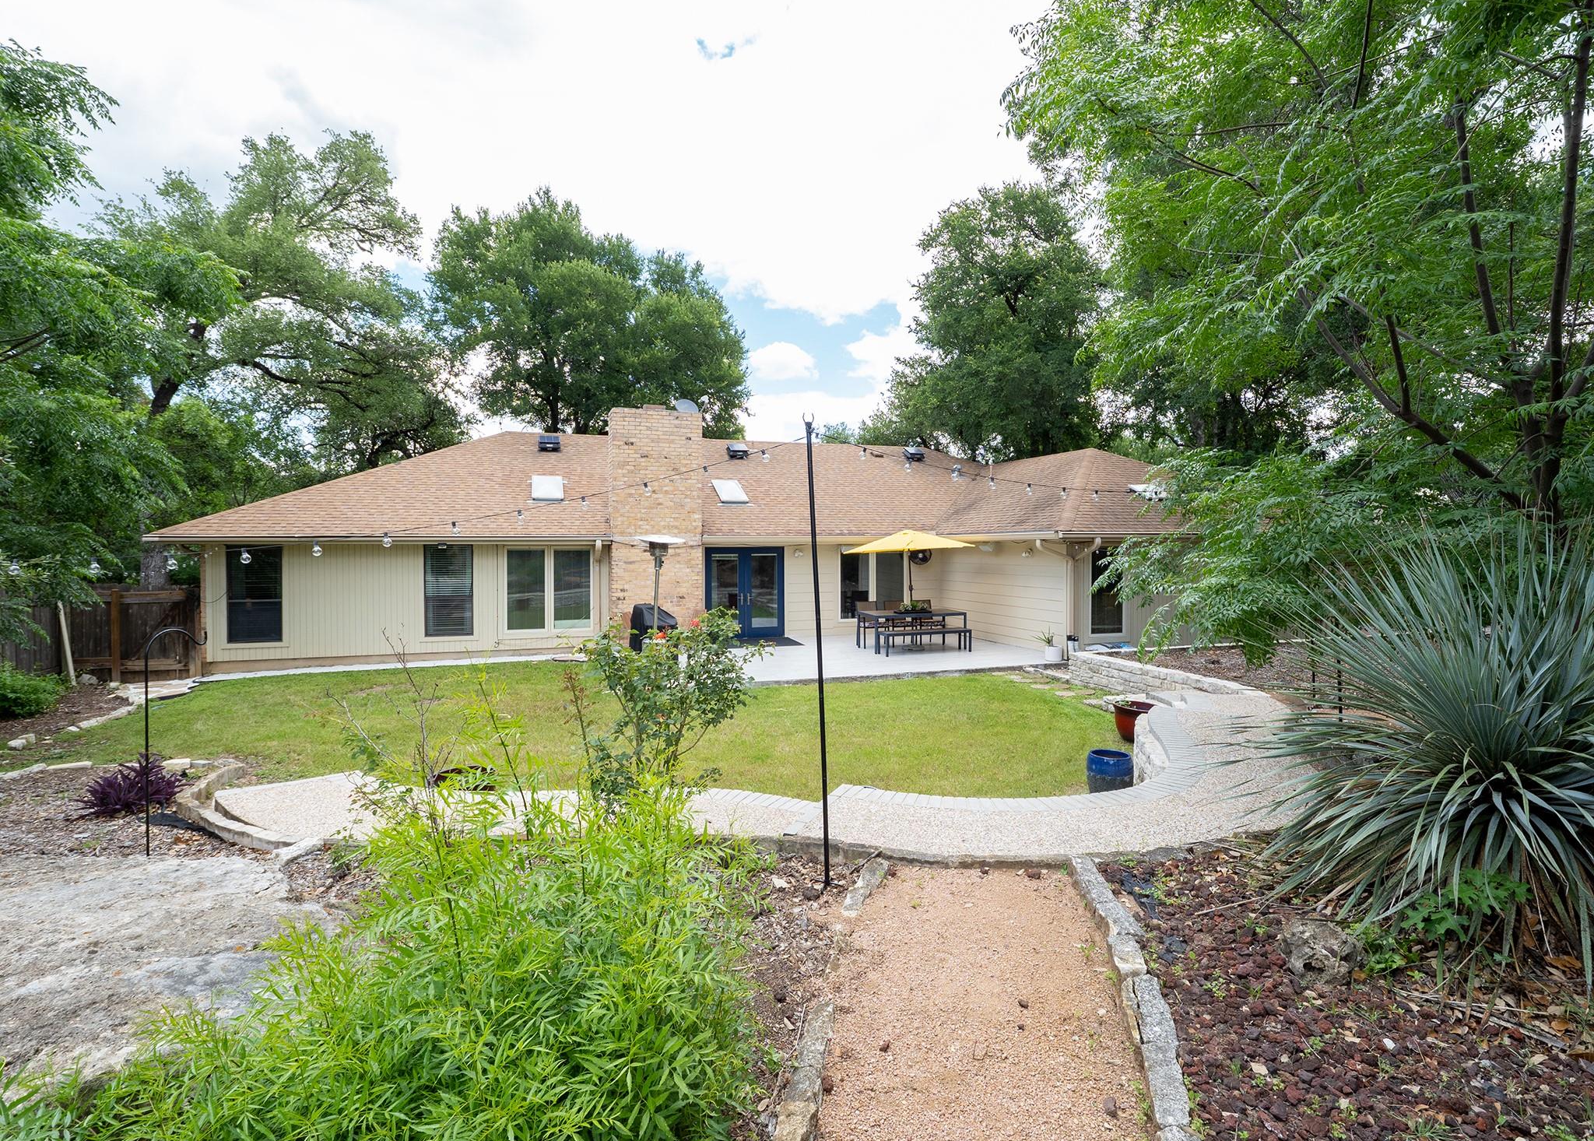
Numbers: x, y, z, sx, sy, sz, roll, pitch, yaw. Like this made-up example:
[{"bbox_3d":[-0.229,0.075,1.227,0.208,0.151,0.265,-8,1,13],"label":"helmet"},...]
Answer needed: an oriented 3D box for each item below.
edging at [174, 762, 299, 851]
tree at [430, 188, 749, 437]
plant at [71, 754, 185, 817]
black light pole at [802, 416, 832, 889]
[{"bbox_3d":[-3.650,1.530,4.760,0.580,0.200,2.150,-2,2,-41],"label":"edging"},{"bbox_3d":[-8.800,-7.300,31.000,12.800,16.200,12.000,0,2,0],"label":"tree"},{"bbox_3d":[-4.340,1.375,4.800,0.640,0.370,0.600,-2,2,-42],"label":"plant"},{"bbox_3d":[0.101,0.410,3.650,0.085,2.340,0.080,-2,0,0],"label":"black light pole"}]

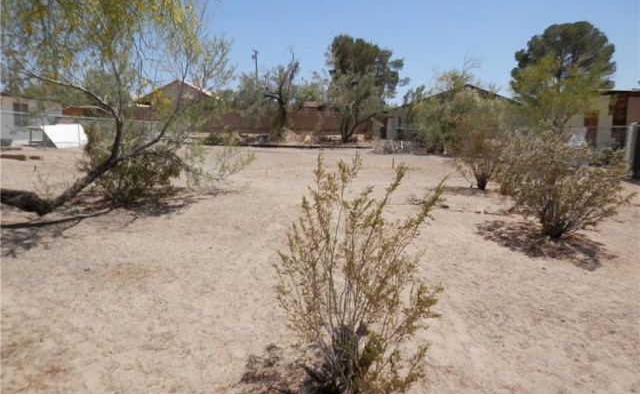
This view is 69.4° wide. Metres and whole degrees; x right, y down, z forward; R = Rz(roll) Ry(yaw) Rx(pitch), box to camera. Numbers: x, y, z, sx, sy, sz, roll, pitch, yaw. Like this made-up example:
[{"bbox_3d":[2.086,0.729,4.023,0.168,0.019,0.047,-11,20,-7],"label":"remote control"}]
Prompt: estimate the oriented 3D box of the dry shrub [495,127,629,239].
[{"bbox_3d":[2.932,-0.174,5.543,1.371,1.304,1.303,5,10,28],"label":"dry shrub"}]

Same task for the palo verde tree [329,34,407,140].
[{"bbox_3d":[2.466,-5.706,24.511,4.137,5.489,3.930,1,9,6],"label":"palo verde tree"}]

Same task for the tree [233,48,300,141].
[{"bbox_3d":[-2.951,-5.765,25.980,3.612,5.086,3.432,-1,9,-6],"label":"tree"}]

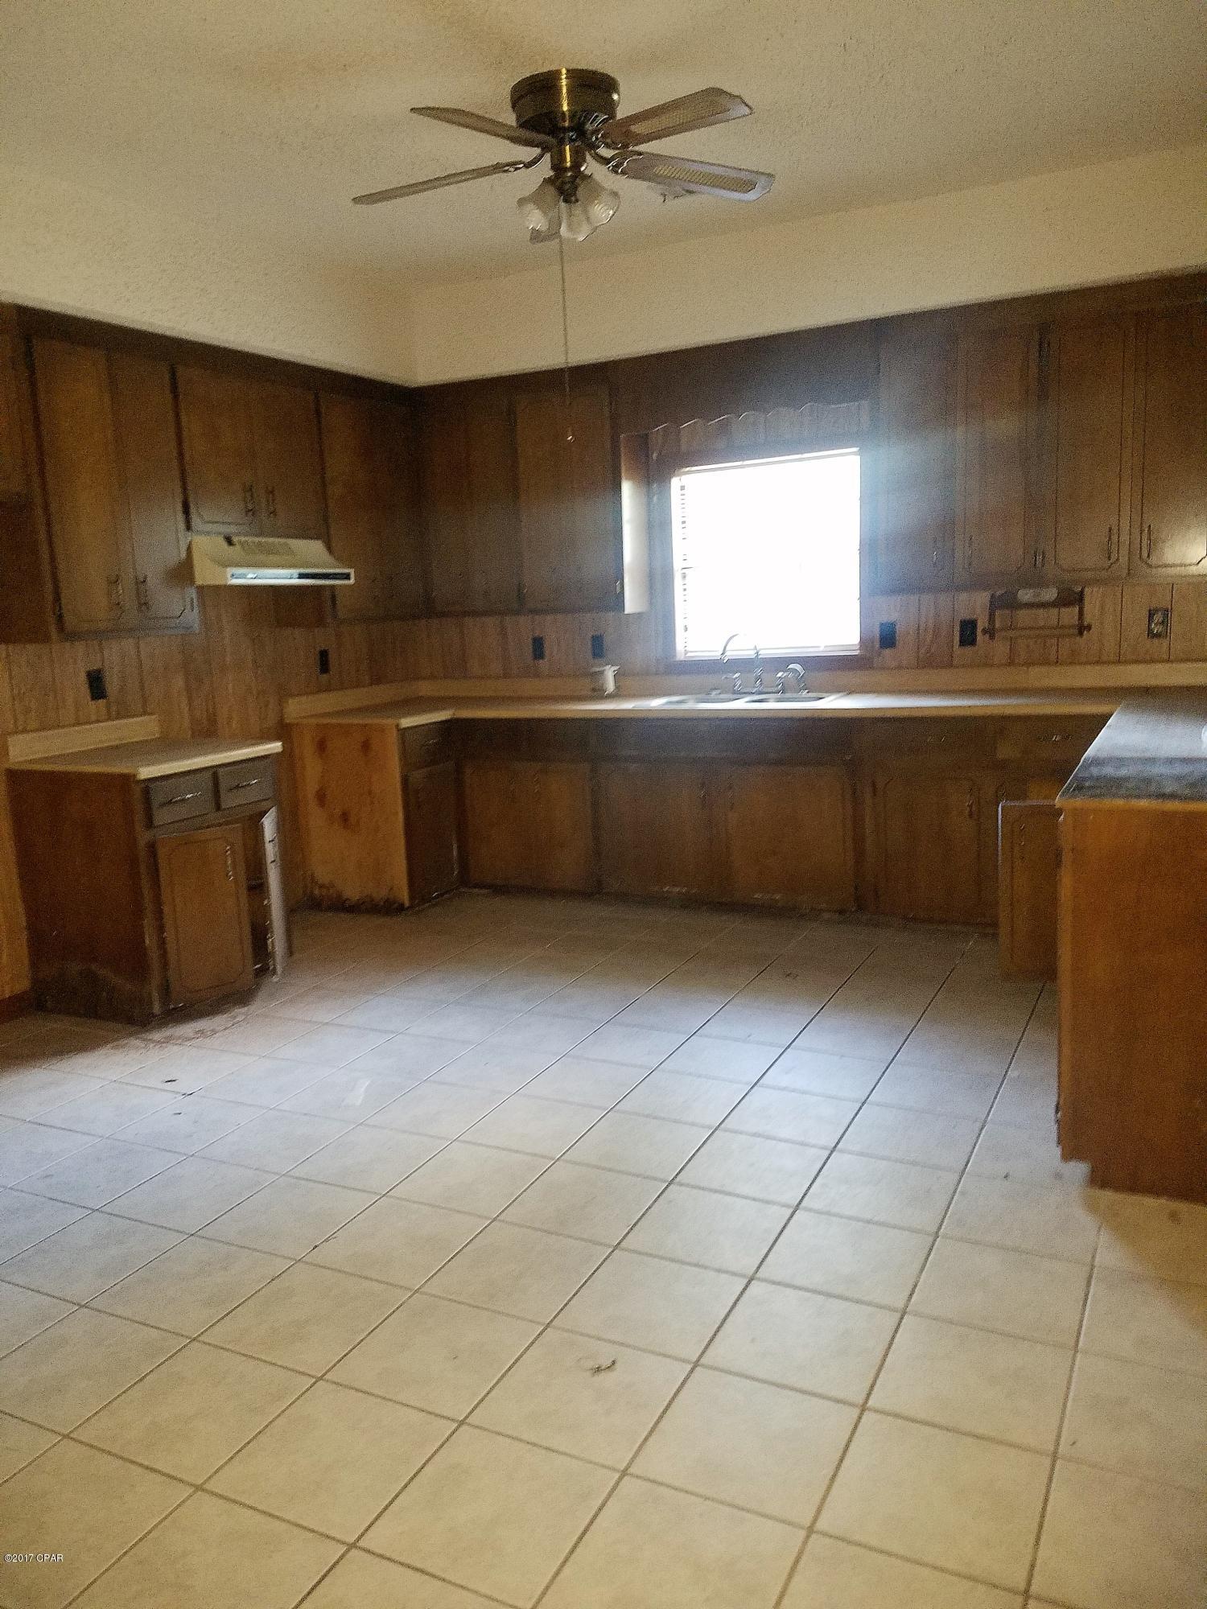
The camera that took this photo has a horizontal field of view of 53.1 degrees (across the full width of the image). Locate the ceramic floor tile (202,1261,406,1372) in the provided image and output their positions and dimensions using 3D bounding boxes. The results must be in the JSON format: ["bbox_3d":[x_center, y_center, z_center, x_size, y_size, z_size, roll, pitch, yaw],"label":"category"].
[{"bbox_3d":[-0.589,1.027,2.418,0.303,0.010,0.303,2,10,26],"label":"ceramic floor tile"}]

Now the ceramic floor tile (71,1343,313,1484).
[{"bbox_3d":[-0.724,1.078,2.149,0.302,0.010,0.302,2,11,26],"label":"ceramic floor tile"}]

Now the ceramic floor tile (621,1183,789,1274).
[{"bbox_3d":[0.238,0.948,2.695,0.302,0.010,0.302,2,11,26],"label":"ceramic floor tile"}]

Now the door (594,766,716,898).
[{"bbox_3d":[0.245,0.114,5.455,0.577,0.612,0.020,2,11,27],"label":"door"}]

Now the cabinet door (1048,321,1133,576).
[{"bbox_3d":[1.847,-1.338,4.594,0.306,0.925,0.020,3,11,28],"label":"cabinet door"}]

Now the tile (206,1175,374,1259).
[{"bbox_3d":[-0.731,0.966,2.828,0.303,0.010,0.303,2,10,26],"label":"tile"}]

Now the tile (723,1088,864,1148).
[{"bbox_3d":[0.511,0.840,3.249,0.306,0.010,0.304,2,11,26],"label":"tile"}]

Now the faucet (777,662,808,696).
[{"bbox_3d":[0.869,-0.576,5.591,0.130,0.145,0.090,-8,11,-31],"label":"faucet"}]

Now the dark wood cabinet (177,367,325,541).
[{"bbox_3d":[-1.596,-1.464,5.182,0.320,0.658,0.834,2,11,26],"label":"dark wood cabinet"}]

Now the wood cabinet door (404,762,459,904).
[{"bbox_3d":[-0.822,0.132,5.758,0.022,0.607,0.407,2,11,26],"label":"wood cabinet door"}]

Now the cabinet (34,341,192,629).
[{"bbox_3d":[-1.904,-1.138,4.487,0.310,1.030,0.650,2,11,26],"label":"cabinet"}]

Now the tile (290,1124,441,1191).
[{"bbox_3d":[-0.597,0.916,3.115,0.306,0.010,0.304,2,11,26],"label":"tile"}]

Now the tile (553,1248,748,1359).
[{"bbox_3d":[0.102,0.999,2.423,0.302,0.010,0.302,2,11,26],"label":"tile"}]

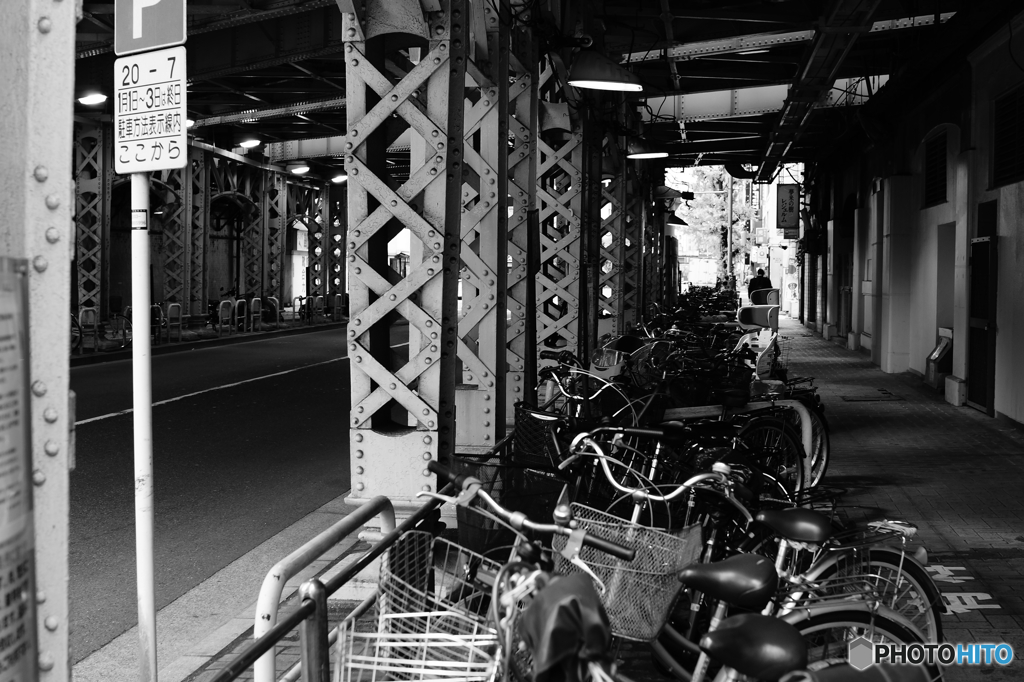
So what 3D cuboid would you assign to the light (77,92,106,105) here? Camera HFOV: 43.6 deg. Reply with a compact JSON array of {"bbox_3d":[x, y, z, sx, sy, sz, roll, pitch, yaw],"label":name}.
[{"bbox_3d":[-7.377,-4.273,22.500,0.460,0.200,0.400,0,3,8],"label":"light"}]

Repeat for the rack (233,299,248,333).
[{"bbox_3d":[-6.749,-0.598,31.900,0.060,0.820,0.720,0,3,8],"label":"rack"}]

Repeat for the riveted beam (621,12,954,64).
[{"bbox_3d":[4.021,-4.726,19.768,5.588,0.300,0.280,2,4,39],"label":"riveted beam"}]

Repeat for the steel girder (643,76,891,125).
[{"bbox_3d":[4.215,-4.087,21.700,4.700,0.480,0.280,2,4,34],"label":"steel girder"}]

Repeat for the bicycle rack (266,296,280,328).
[{"bbox_3d":[-6.300,-0.729,33.847,0.070,0.820,0.800,0,3,7],"label":"bicycle rack"}]

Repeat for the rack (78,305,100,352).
[{"bbox_3d":[-7.496,-0.178,22.747,0.070,0.820,0.700,0,3,7],"label":"rack"}]

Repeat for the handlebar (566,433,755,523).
[{"bbox_3d":[0.477,0.422,4.080,0.570,0.170,0.240,15,9,26],"label":"handlebar"}]

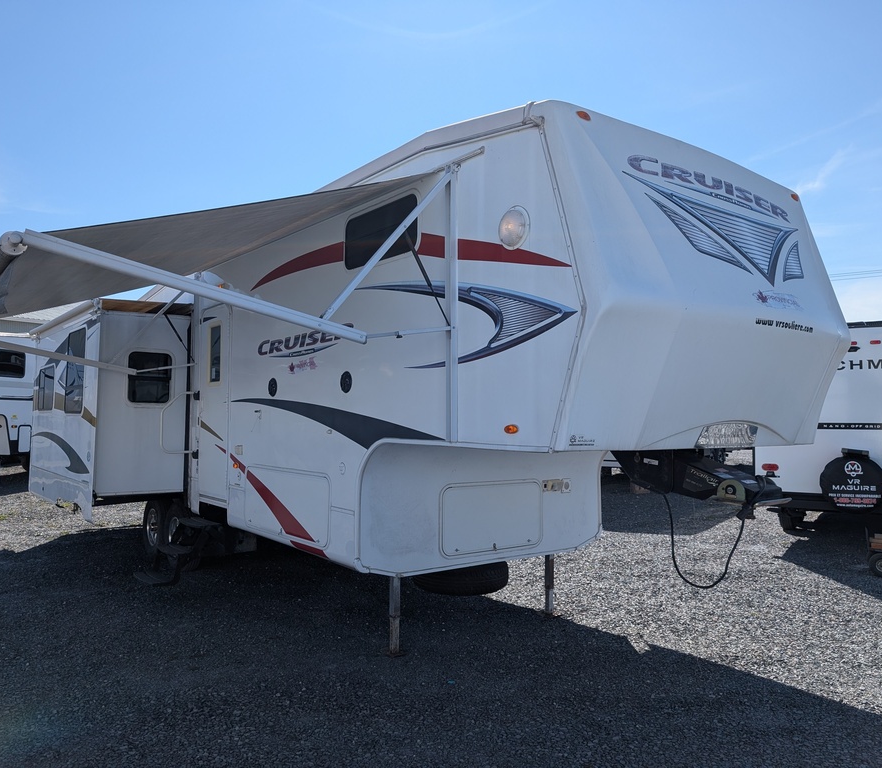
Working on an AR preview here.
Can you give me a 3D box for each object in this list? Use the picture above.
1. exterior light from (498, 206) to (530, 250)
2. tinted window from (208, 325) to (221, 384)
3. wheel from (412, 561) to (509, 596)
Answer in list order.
[{"bbox_3d":[0.348,-0.779,3.553,0.050,0.222,0.222,2,-3,-38],"label":"exterior light"},{"bbox_3d":[-2.163,-0.286,6.765,0.040,0.590,0.370,2,-3,-38],"label":"tinted window"},{"bbox_3d":[0.149,1.495,5.657,0.775,0.230,0.775,0,-2,0],"label":"wheel"}]

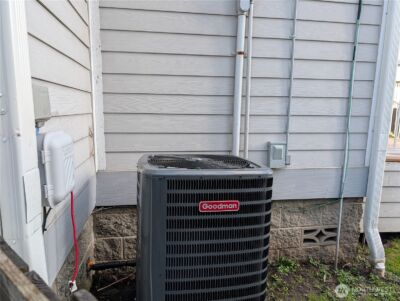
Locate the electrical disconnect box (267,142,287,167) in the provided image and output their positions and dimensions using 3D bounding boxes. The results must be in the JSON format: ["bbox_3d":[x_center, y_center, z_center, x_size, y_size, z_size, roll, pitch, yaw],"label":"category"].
[{"bbox_3d":[0.646,0.044,2.350,0.145,0.205,0.085,-1,9,-9],"label":"electrical disconnect box"}]

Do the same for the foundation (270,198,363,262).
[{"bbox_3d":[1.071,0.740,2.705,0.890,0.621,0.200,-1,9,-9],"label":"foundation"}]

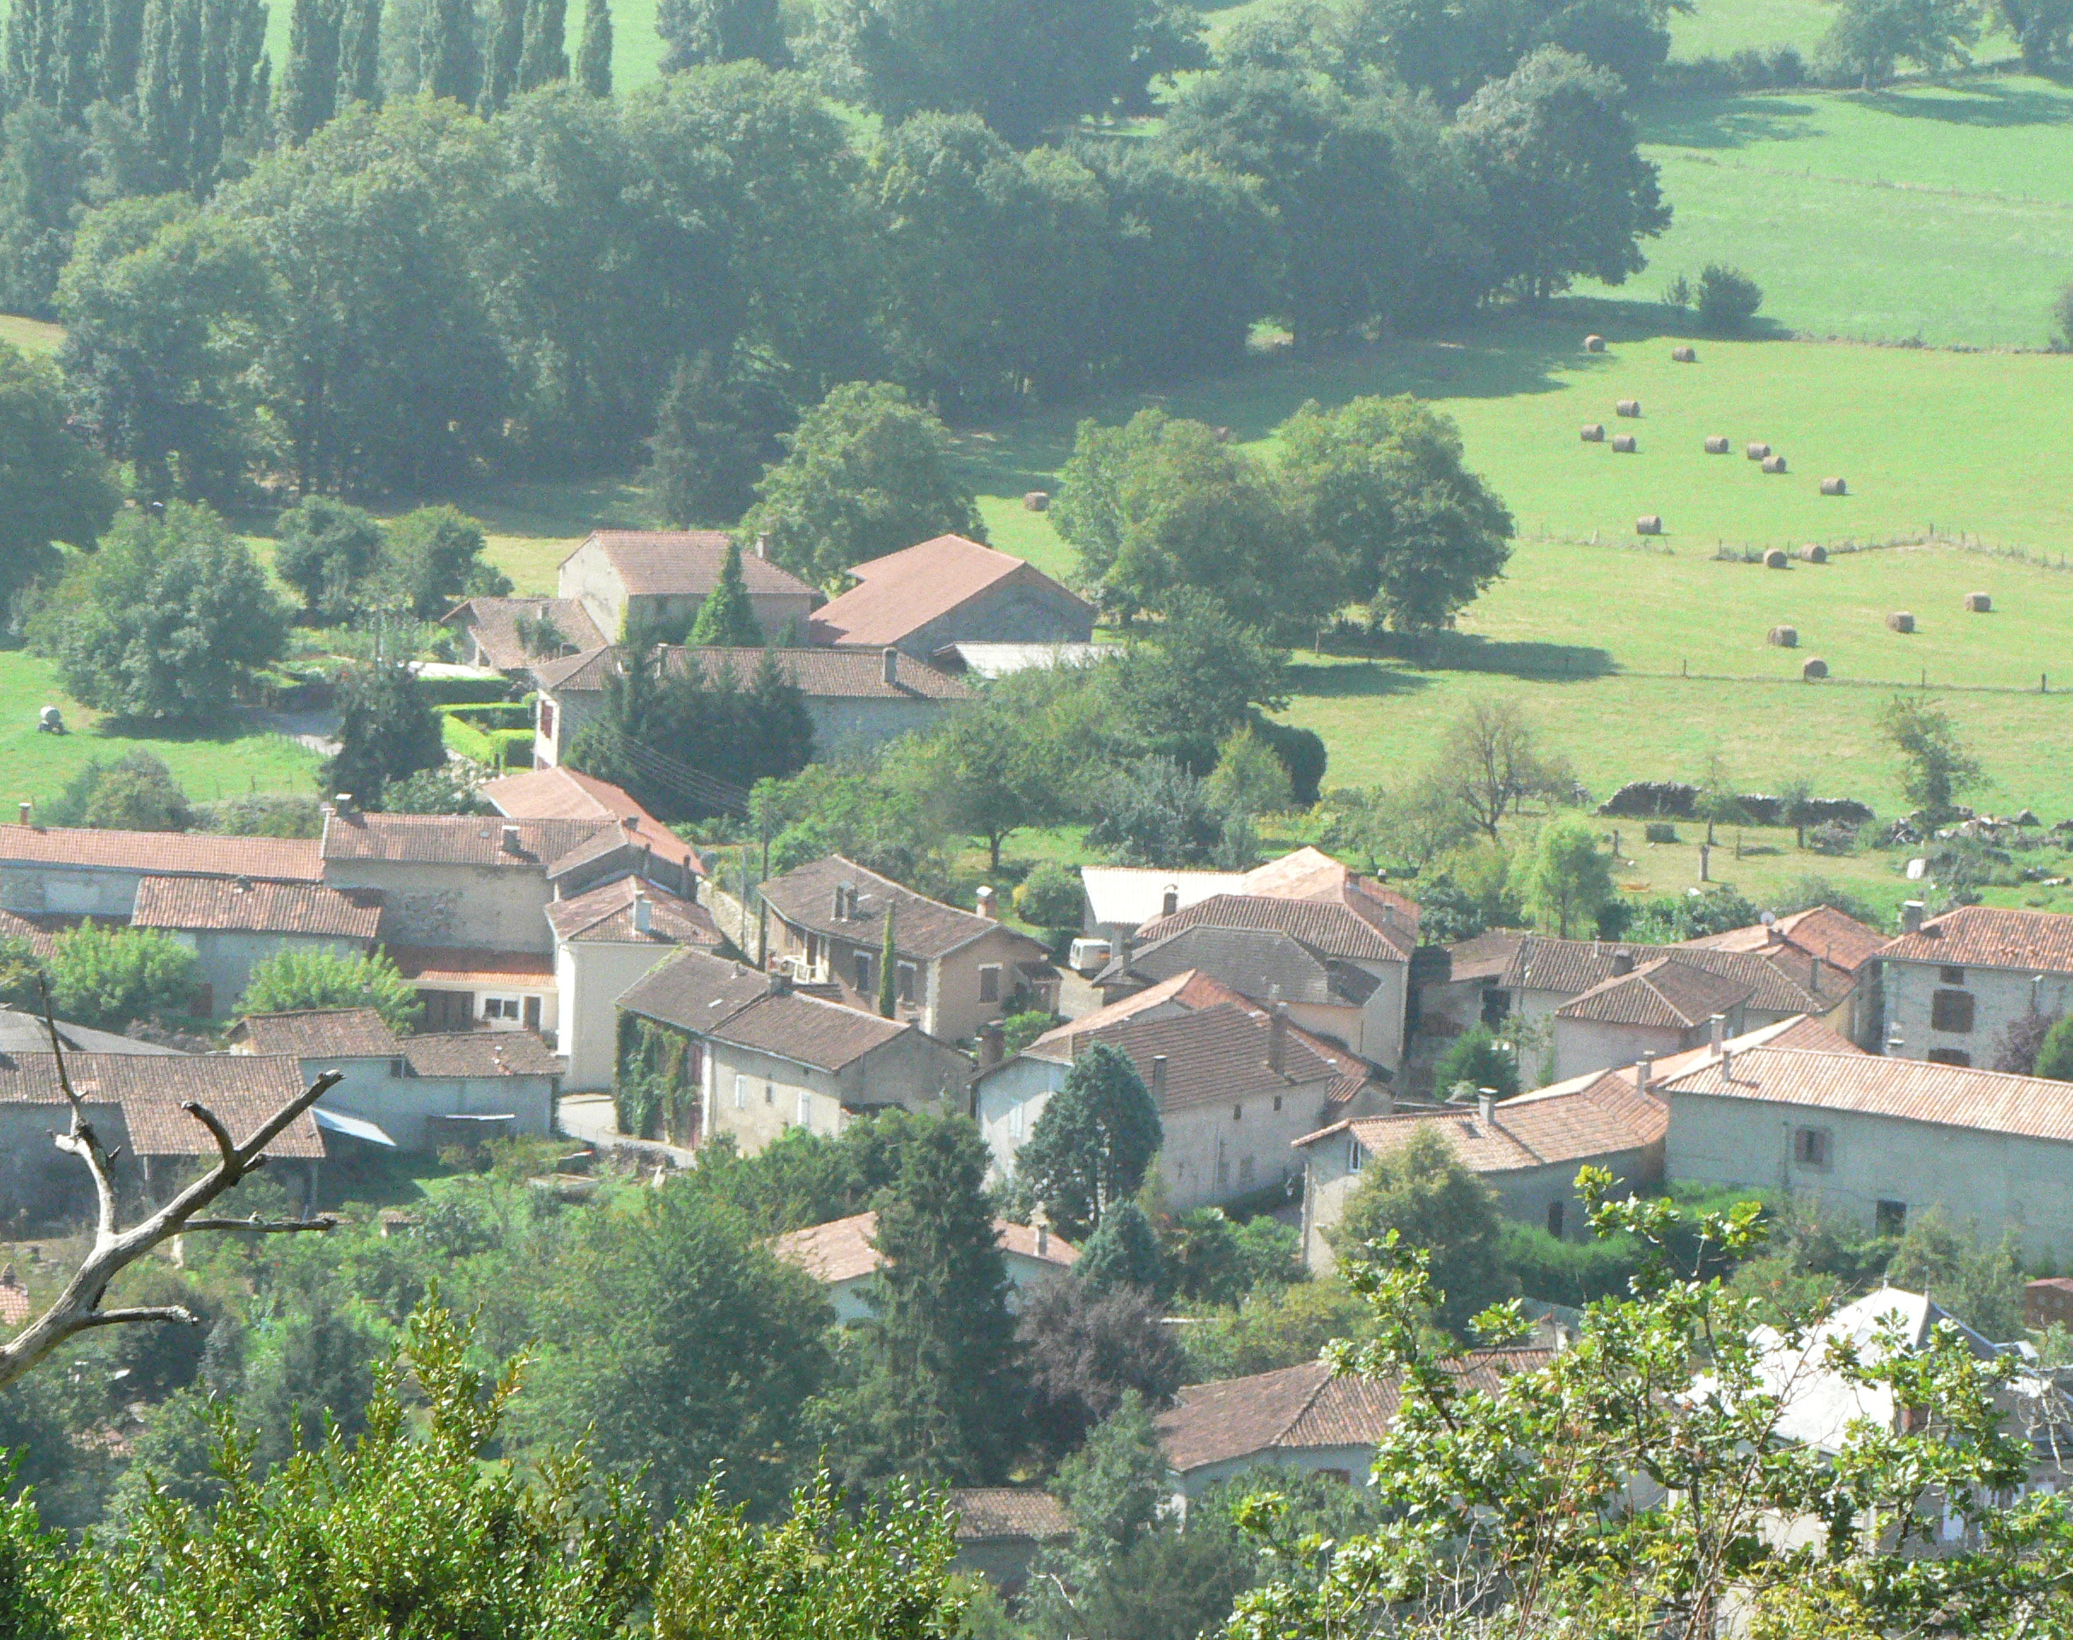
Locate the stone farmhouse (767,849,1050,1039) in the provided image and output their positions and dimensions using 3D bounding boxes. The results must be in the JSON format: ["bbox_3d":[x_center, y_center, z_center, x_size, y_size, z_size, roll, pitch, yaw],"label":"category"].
[{"bbox_3d":[-6.630,7.000,627.260,8.200,6.500,21.000,-2,9,-28],"label":"stone farmhouse"}]

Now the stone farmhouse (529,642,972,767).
[{"bbox_3d":[-16.990,-6.920,702.810,25.000,7.900,9.200,1,8,-10],"label":"stone farmhouse"}]

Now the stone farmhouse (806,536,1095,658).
[{"bbox_3d":[-4.680,-13.260,746.700,12.600,7.600,14.500,-1,8,-20],"label":"stone farmhouse"}]

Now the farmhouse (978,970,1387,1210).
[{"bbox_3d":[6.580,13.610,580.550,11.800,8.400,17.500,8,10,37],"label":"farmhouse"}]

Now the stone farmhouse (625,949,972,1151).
[{"bbox_3d":[-11.780,12.360,580.040,7.800,8.300,22.800,-2,9,-28],"label":"stone farmhouse"}]

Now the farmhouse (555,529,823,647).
[{"bbox_3d":[-21.790,-14.000,748.060,12.300,7.800,12.800,-1,8,-18],"label":"farmhouse"}]

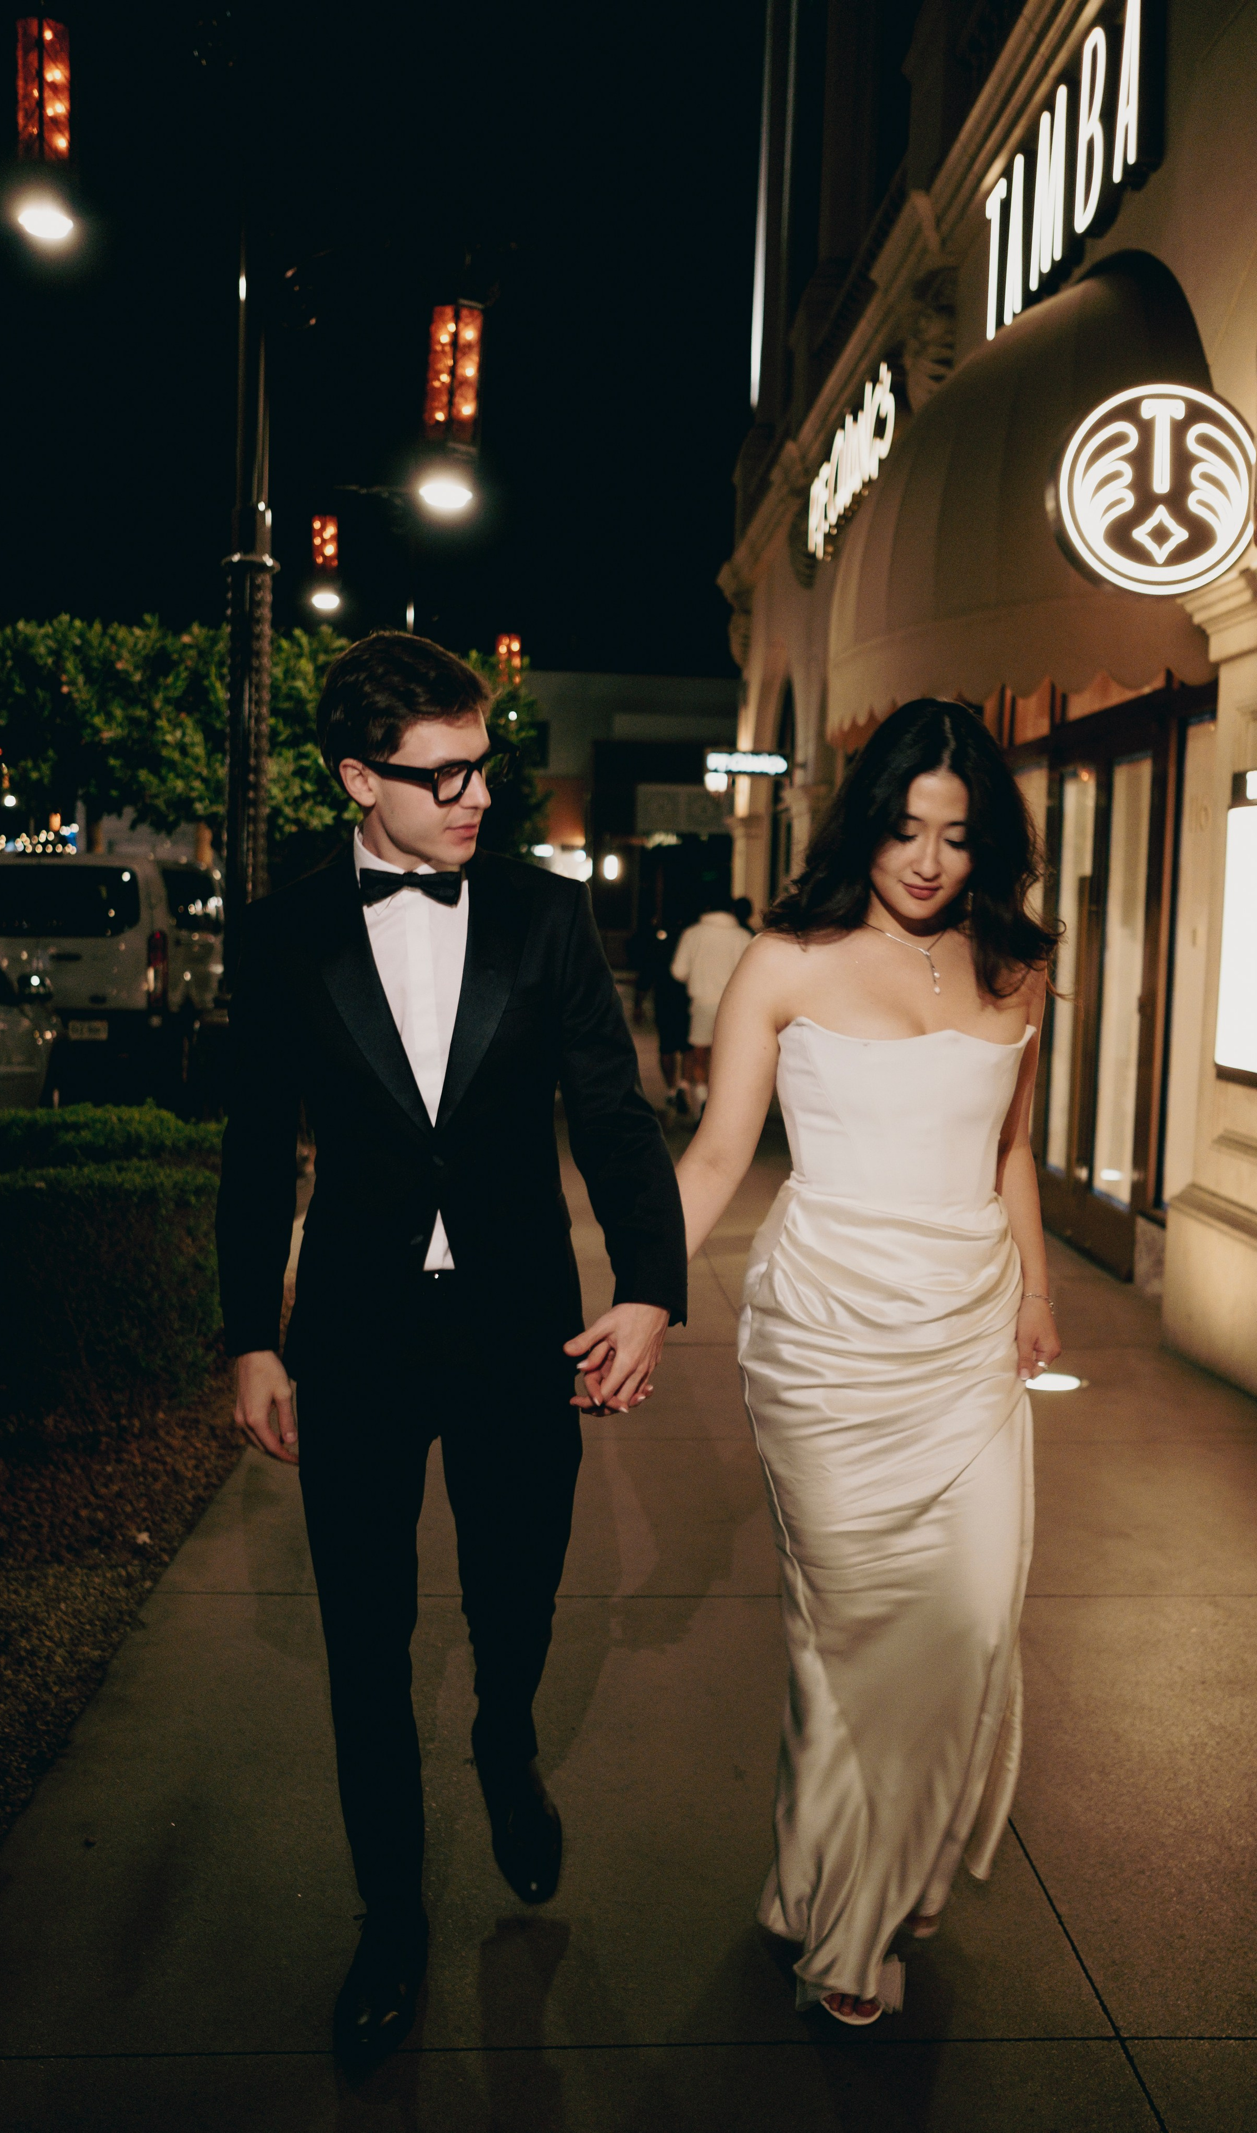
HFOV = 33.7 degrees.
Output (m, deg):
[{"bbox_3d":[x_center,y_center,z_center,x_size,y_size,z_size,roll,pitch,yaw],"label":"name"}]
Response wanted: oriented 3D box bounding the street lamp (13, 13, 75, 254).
[{"bbox_3d":[-3.298,-5.284,11.723,0.340,1.254,0.320,1,4,-2],"label":"street lamp"}]

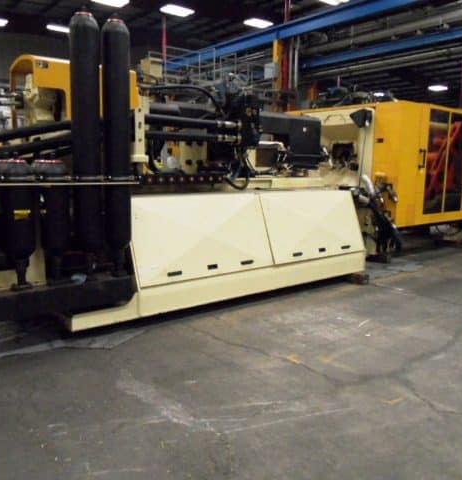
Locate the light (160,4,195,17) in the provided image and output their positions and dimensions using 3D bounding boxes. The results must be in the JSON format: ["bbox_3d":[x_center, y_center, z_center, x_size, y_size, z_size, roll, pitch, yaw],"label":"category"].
[{"bbox_3d":[-2.092,-8.927,17.288,1.180,0.120,0.600,-5,10,-39],"label":"light"}]

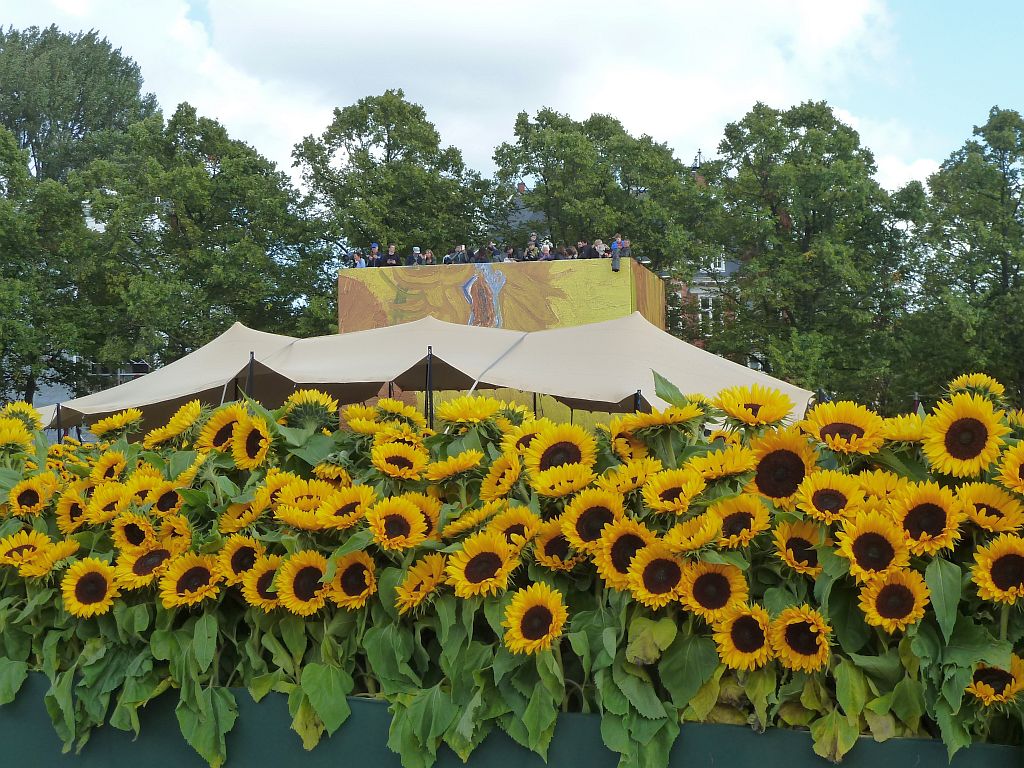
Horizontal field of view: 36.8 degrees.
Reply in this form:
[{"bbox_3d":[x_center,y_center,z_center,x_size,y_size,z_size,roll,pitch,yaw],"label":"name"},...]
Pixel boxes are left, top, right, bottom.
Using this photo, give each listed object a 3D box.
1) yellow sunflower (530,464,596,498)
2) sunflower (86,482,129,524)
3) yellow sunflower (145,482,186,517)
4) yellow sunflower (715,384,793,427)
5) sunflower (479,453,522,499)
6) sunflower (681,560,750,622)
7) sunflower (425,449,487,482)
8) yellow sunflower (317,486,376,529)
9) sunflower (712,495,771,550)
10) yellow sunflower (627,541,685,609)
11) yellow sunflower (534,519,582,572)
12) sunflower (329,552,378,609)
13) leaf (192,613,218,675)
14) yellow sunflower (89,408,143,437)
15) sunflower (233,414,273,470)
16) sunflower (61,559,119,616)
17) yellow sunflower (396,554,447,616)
[{"bbox_3d":[0.121,0.228,3.600,0.158,0.060,0.155,0,25,13],"label":"yellow sunflower"},{"bbox_3d":[-1.091,0.322,4.150,0.130,0.130,0.050,-2,-34,28],"label":"sunflower"},{"bbox_3d":[-0.971,0.326,4.300,0.125,0.125,0.050,-1,-21,25],"label":"yellow sunflower"},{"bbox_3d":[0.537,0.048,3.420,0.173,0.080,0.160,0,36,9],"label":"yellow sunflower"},{"bbox_3d":[-0.028,0.223,3.700,0.125,0.125,0.055,-3,-22,46],"label":"sunflower"},{"bbox_3d":[0.436,0.447,3.330,0.150,0.142,0.055,0,-8,-1],"label":"sunflower"},{"bbox_3d":[-0.129,0.183,3.450,0.134,0.050,0.134,-26,7,-21],"label":"sunflower"},{"bbox_3d":[-0.371,0.278,3.430,0.128,0.050,0.125,-1,39,24],"label":"yellow sunflower"},{"bbox_3d":[0.542,0.326,3.650,0.150,0.150,0.060,0,-30,13],"label":"sunflower"},{"bbox_3d":[0.315,0.419,3.380,0.135,0.148,0.055,-1,-11,17],"label":"yellow sunflower"},{"bbox_3d":[0.101,0.343,3.270,0.112,0.112,0.050,0,-28,10],"label":"yellow sunflower"},{"bbox_3d":[-0.357,0.435,3.420,0.135,0.135,0.055,-2,-15,29],"label":"sunflower"},{"bbox_3d":[-0.693,0.589,3.480,0.060,0.137,0.035,0,-3,-6],"label":"leaf"},{"bbox_3d":[-1.018,0.099,3.950,0.142,0.060,0.142,-26,10,-27],"label":"yellow sunflower"},{"bbox_3d":[-0.709,0.160,4.200,0.155,0.155,0.055,-2,-11,39],"label":"sunflower"},{"bbox_3d":[-0.979,0.476,3.580,0.138,0.138,0.045,1,-11,-17],"label":"sunflower"},{"bbox_3d":[-0.188,0.415,3.200,0.055,0.130,0.130,32,-22,-37],"label":"yellow sunflower"}]

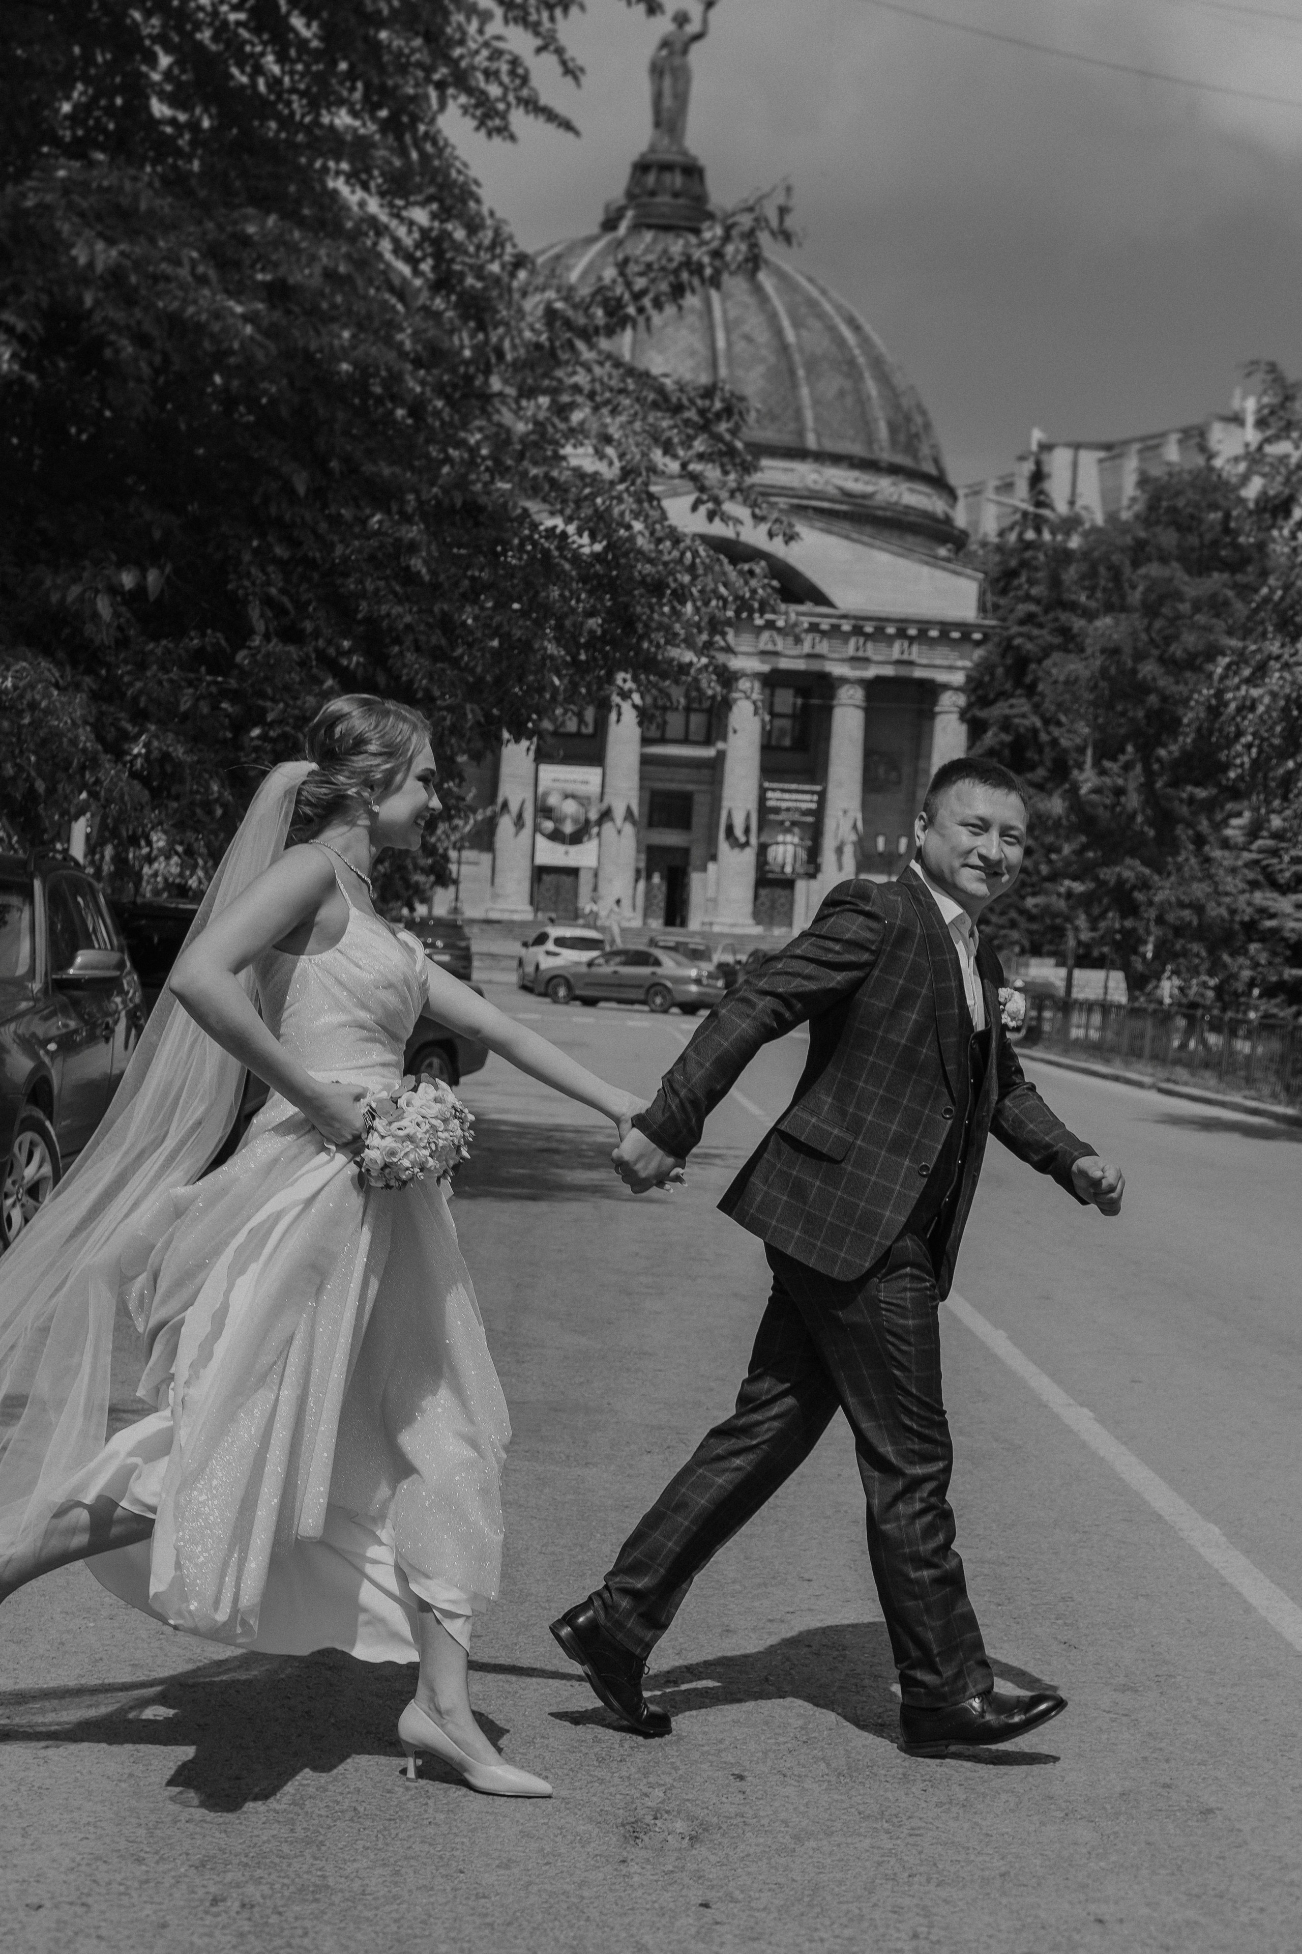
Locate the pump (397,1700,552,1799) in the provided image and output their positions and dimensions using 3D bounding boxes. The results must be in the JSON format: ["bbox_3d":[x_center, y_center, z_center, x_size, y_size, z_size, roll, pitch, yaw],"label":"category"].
[{"bbox_3d":[-0.281,1.220,4.987,0.238,0.125,0.080,3,0,18],"label":"pump"}]

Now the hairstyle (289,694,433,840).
[{"bbox_3d":[-0.463,-0.335,5.020,0.220,0.230,0.190,3,0,-3],"label":"hairstyle"}]

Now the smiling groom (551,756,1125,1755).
[{"bbox_3d":[0.335,0.467,5.400,0.840,1.710,0.600,3,0,21],"label":"smiling groom"}]

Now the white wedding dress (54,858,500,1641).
[{"bbox_3d":[-0.559,0.459,5.020,0.600,1.240,0.540,3,0,16],"label":"white wedding dress"}]

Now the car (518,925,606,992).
[{"bbox_3d":[-2.256,-0.405,79.500,1.770,1.640,4.300,3,0,-12],"label":"car"}]

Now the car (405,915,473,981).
[{"bbox_3d":[-6.109,-0.734,89.000,1.850,1.760,4.600,3,0,-8],"label":"car"}]

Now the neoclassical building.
[{"bbox_3d":[0.064,-21.123,131.000,29.000,38.500,34.000,3,0,-9],"label":"neoclassical building"}]

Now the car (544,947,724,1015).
[{"bbox_3d":[-0.353,0.053,72.800,4.250,1.420,1.680,3,0,23],"label":"car"}]

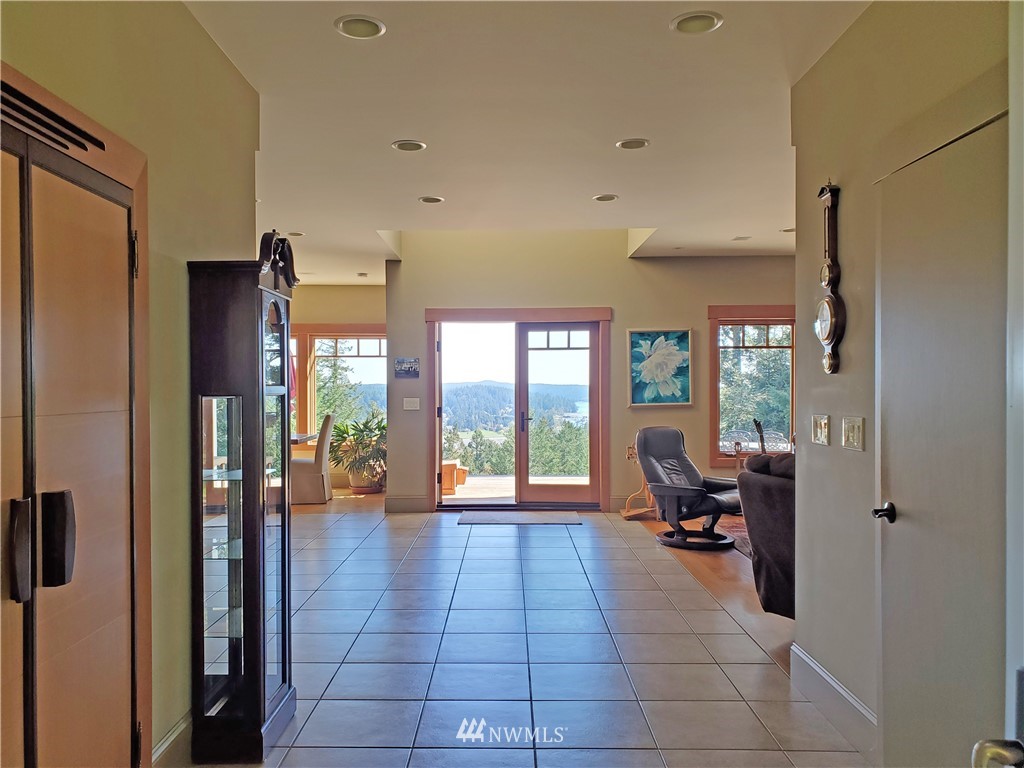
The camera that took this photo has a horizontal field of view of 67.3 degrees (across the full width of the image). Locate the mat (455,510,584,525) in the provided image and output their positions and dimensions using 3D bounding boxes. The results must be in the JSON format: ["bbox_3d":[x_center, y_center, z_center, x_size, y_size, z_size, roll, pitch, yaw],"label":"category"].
[{"bbox_3d":[0.087,1.393,8.000,1.230,0.012,0.750,0,0,0],"label":"mat"}]

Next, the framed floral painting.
[{"bbox_3d":[1.611,-0.168,8.375,0.707,0.860,0.040,0,0,0],"label":"framed floral painting"}]

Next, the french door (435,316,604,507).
[{"bbox_3d":[0.080,0.325,8.460,1.850,2.100,0.120,0,0,0],"label":"french door"}]

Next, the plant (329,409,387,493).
[{"bbox_3d":[-1.870,0.870,9.950,0.930,1.070,0.870,0,0,0],"label":"plant"}]

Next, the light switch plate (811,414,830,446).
[{"bbox_3d":[1.320,0.197,3.280,0.012,0.122,0.165,0,0,0],"label":"light switch plate"}]

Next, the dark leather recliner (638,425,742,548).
[{"bbox_3d":[1.600,0.890,6.820,0.840,1.010,0.800,0,0,36],"label":"dark leather recliner"}]

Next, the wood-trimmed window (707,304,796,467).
[{"bbox_3d":[2.680,0.027,8.430,1.050,1.770,0.120,0,0,0],"label":"wood-trimmed window"}]

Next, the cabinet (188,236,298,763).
[{"bbox_3d":[-1.030,0.400,3.000,0.285,1.970,0.430,0,0,0],"label":"cabinet"}]

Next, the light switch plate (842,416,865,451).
[{"bbox_3d":[1.320,0.191,2.970,0.012,0.122,0.165,0,0,0],"label":"light switch plate"}]

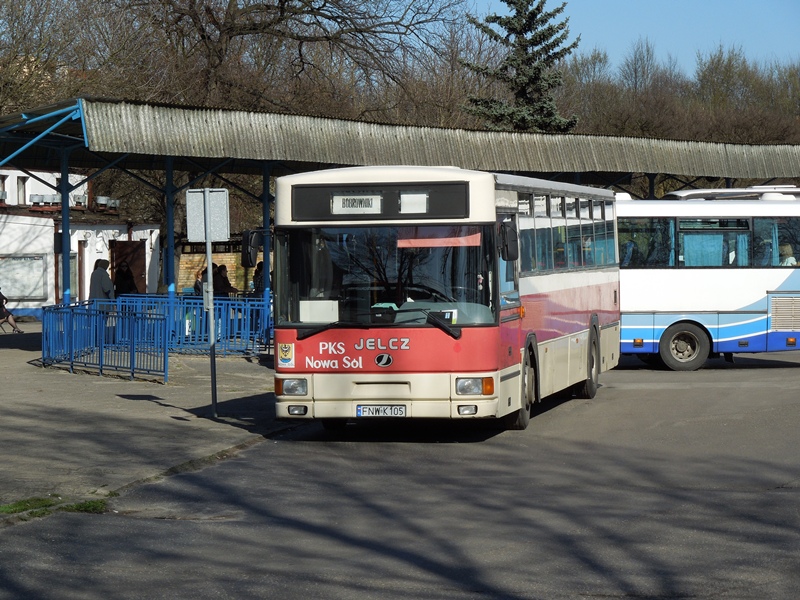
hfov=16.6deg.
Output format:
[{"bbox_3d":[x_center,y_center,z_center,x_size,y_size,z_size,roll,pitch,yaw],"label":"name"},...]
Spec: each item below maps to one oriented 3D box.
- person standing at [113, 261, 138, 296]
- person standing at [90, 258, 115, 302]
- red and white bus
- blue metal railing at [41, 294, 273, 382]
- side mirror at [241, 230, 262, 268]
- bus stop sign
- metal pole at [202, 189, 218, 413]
[{"bbox_3d":[-5.899,0.032,59.000,0.500,1.720,0.380,-1,1,11],"label":"person standing"},{"bbox_3d":[-6.186,0.062,57.001,0.420,1.750,0.540,-2,2,-41],"label":"person standing"},{"bbox_3d":[0.944,-0.095,35.194,2.460,3.000,12.100,-1,1,11],"label":"red and white bus"},{"bbox_3d":[-4.292,0.584,47.612,4.000,1.040,12.000,-1,1,-5],"label":"blue metal railing"},{"bbox_3d":[-1.607,-0.546,29.616,0.200,0.400,0.150,0,1,20],"label":"side mirror"},{"bbox_3d":[-2.261,-0.996,32.354,0.490,0.620,0.050,-2,1,11],"label":"bus stop sign"},{"bbox_3d":[-2.213,0.038,32.326,0.065,2.700,0.065,-2,1,11],"label":"metal pole"}]

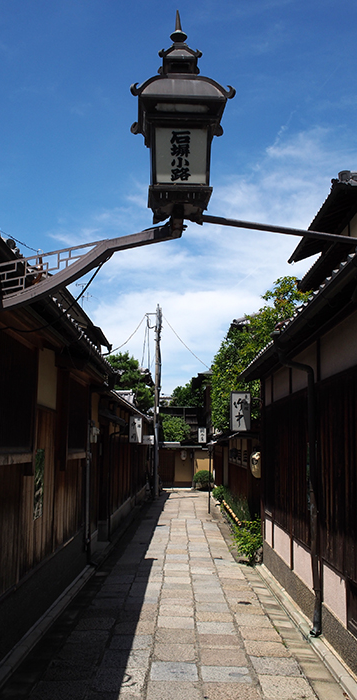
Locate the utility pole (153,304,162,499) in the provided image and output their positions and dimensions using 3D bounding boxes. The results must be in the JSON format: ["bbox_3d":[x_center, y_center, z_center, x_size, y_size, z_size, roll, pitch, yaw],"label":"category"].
[{"bbox_3d":[-0.797,1.892,26.495,0.320,7.430,0.320,1,-8,0],"label":"utility pole"}]

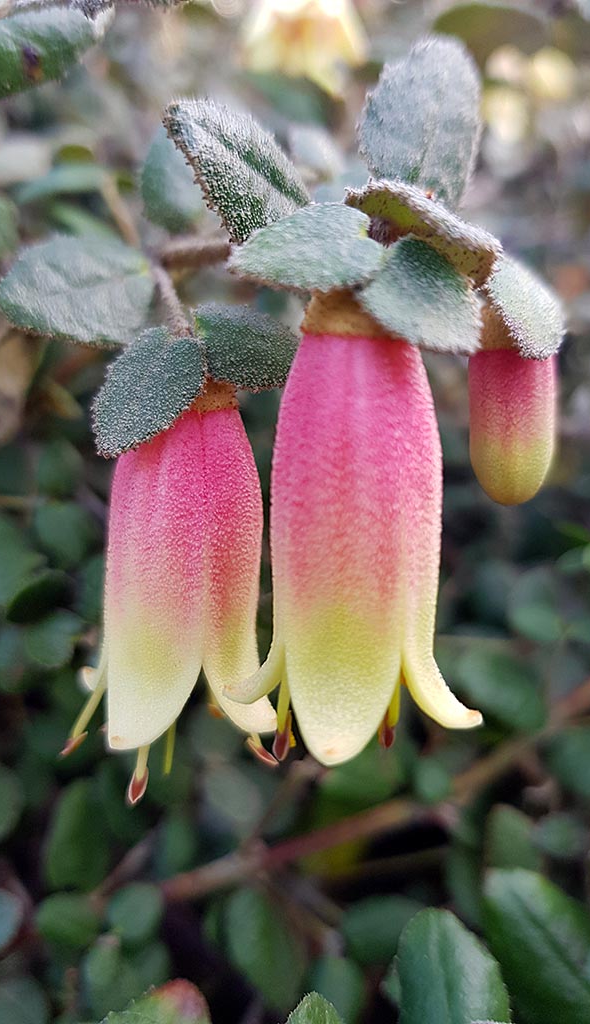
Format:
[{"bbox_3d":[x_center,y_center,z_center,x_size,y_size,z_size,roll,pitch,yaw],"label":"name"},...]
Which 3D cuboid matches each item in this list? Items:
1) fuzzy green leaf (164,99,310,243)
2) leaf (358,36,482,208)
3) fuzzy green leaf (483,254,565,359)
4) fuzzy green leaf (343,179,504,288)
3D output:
[{"bbox_3d":[-0.007,-0.045,0.102,0.021,0.013,0.005,43,-7,-6],"label":"fuzzy green leaf"},{"bbox_3d":[0.019,-0.059,0.116,0.018,0.025,0.005,7,-3,7],"label":"leaf"},{"bbox_3d":[0.033,-0.030,0.111,0.006,0.019,0.014,-38,-13,34],"label":"fuzzy green leaf"},{"bbox_3d":[0.018,-0.038,0.104,0.021,0.007,0.013,28,6,3],"label":"fuzzy green leaf"}]

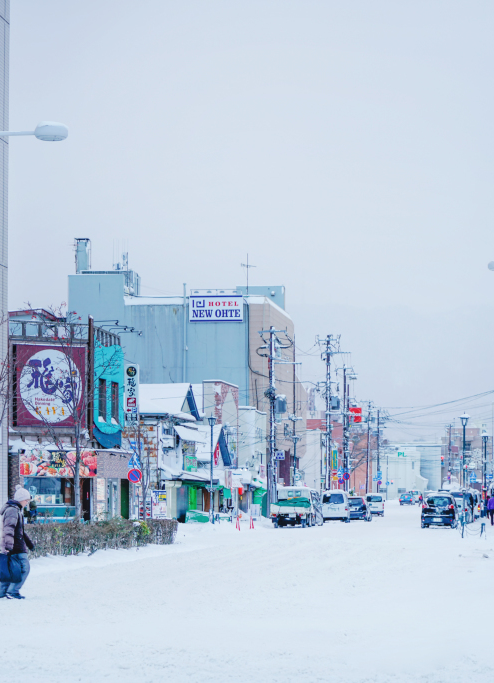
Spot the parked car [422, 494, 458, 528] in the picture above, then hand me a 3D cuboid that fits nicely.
[{"bbox_3d":[9.503,8.367,98.300,1.670,1.600,3.700,0,-4,7],"label":"parked car"}]

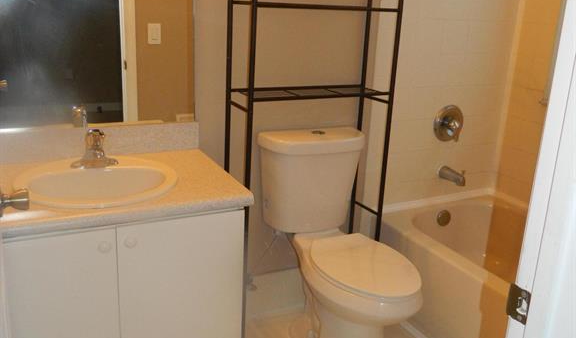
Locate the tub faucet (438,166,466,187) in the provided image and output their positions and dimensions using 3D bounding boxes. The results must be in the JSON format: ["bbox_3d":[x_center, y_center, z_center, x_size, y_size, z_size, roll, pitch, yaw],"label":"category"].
[{"bbox_3d":[0.806,0.035,2.716,0.063,0.083,0.150,-6,18,-26],"label":"tub faucet"}]

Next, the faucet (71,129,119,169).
[{"bbox_3d":[-0.621,-0.058,1.798,0.153,0.127,0.166,-6,18,-26],"label":"faucet"}]

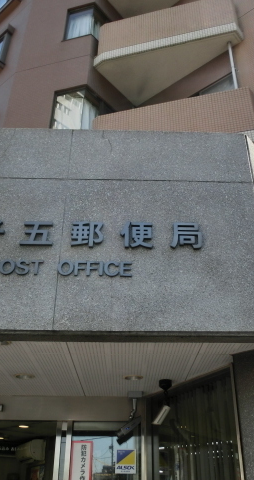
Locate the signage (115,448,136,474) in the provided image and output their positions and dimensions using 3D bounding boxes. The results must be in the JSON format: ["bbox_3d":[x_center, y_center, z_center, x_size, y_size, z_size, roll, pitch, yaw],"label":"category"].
[{"bbox_3d":[-0.009,2.189,4.379,0.202,0.208,0.010,0,-31,1],"label":"signage"}]

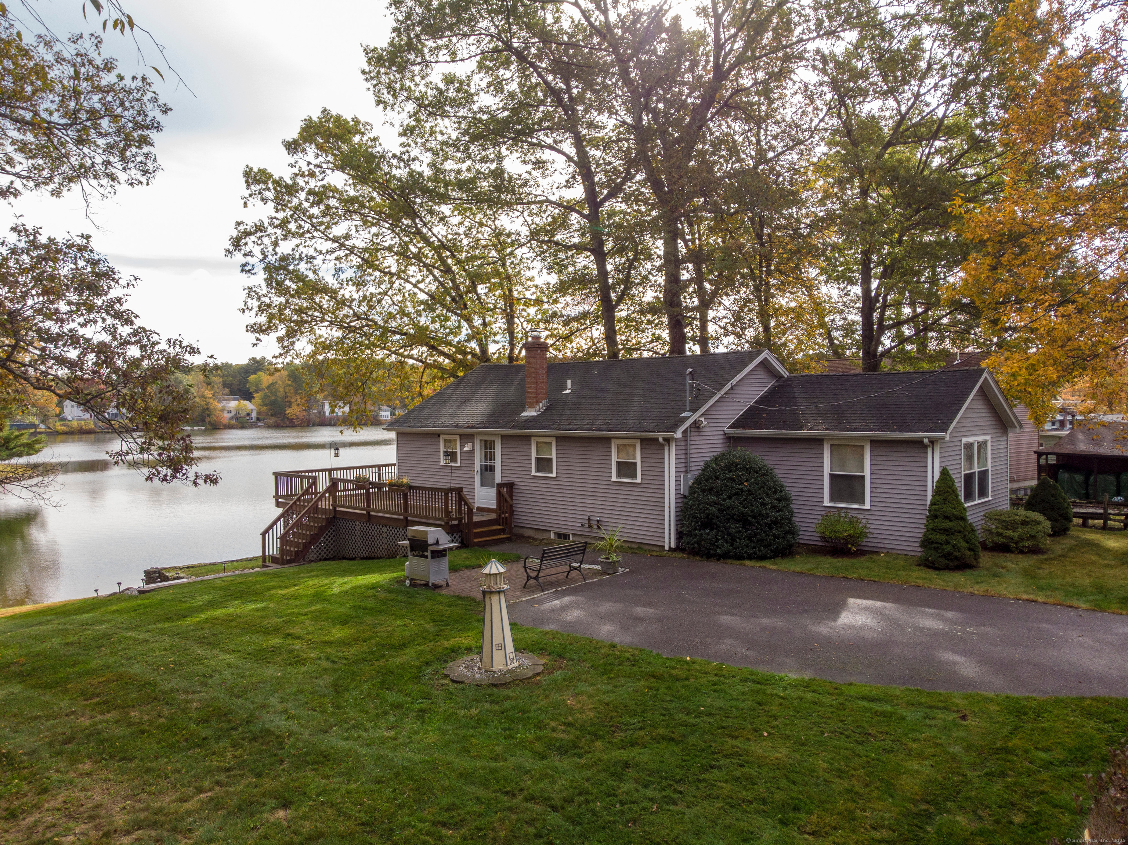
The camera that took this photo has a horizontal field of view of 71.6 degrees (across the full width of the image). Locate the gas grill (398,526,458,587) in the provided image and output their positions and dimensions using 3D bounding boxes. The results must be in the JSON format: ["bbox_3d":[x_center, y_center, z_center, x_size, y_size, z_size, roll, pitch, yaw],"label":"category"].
[{"bbox_3d":[-2.627,2.606,15.532,1.340,1.130,0.570,1,1,39],"label":"gas grill"}]

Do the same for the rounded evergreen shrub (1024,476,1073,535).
[{"bbox_3d":[12.901,2.167,20.739,1.300,1.570,1.300,0,1,32],"label":"rounded evergreen shrub"}]

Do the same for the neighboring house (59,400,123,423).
[{"bbox_3d":[-147.928,-3.589,245.000,18.500,7.200,9.000,-1,1,-45],"label":"neighboring house"}]

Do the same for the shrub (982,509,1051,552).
[{"bbox_3d":[10.625,2.489,18.345,1.600,1.000,1.450,0,1,30],"label":"shrub"}]

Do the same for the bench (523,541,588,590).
[{"bbox_3d":[-0.165,2.736,15.106,0.580,0.810,1.230,1,1,43],"label":"bench"}]

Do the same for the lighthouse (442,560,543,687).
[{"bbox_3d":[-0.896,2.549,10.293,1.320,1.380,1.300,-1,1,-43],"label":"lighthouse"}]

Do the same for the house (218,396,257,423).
[{"bbox_3d":[-112.640,-4.563,270.000,13.200,9.000,9.500,0,1,-20],"label":"house"}]

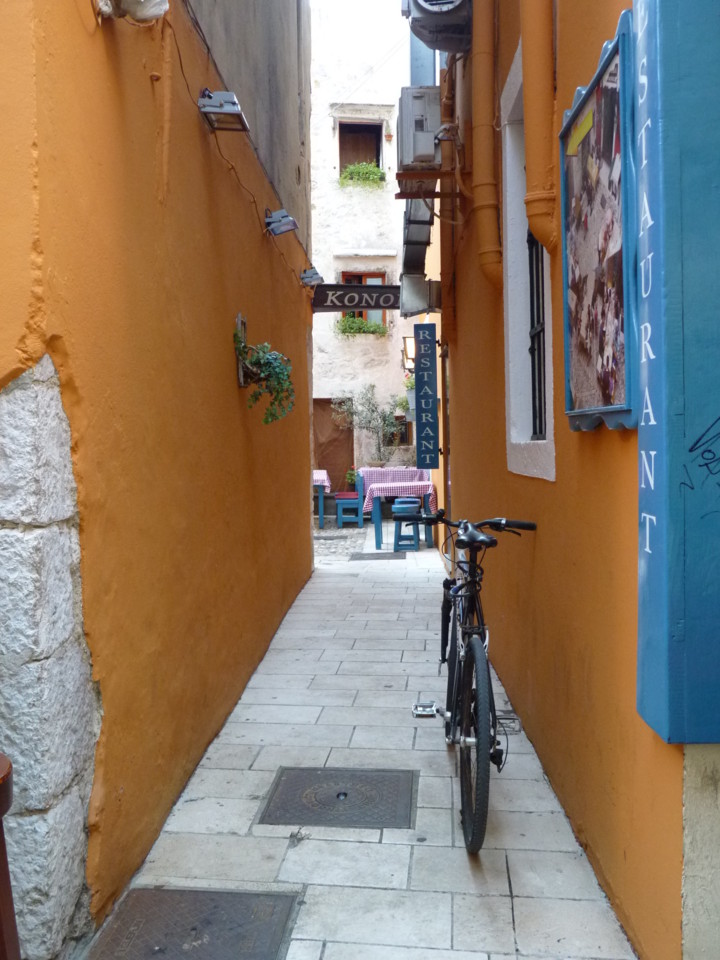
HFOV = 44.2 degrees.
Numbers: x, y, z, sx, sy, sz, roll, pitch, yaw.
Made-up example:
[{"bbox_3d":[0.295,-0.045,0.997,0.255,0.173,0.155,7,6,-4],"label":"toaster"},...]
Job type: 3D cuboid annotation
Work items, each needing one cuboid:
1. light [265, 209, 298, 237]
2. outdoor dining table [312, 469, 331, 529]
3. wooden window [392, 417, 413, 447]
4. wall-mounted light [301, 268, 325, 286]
[{"bbox_3d":[-0.499,-1.651,5.680,0.185,0.130,0.230,-1,2,2],"label":"light"},{"bbox_3d":[-0.850,0.320,13.500,0.800,0.780,0.900,-1,2,-3],"label":"outdoor dining table"},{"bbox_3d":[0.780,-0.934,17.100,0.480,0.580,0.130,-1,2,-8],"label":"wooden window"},{"bbox_3d":[-0.435,-1.870,8.150,0.210,0.140,0.190,-1,2,2],"label":"wall-mounted light"}]

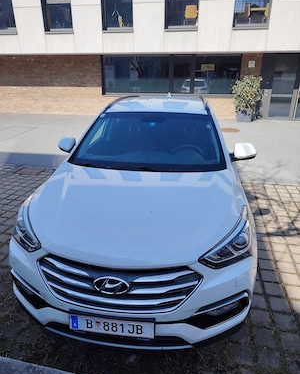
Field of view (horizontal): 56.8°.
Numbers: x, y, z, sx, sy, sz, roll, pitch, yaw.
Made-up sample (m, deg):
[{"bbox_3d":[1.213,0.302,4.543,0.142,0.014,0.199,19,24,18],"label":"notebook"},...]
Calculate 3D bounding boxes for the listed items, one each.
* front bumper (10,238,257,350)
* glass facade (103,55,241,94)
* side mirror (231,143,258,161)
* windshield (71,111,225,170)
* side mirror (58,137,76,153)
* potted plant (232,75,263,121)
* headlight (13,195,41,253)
[{"bbox_3d":[-0.194,0.725,1.915,1.850,0.620,0.560,3,21,7],"label":"front bumper"},{"bbox_3d":[0.822,-4.794,11.902,5.950,1.600,0.200,4,23,10],"label":"glass facade"},{"bbox_3d":[0.991,-0.368,2.925,0.250,0.180,0.150,3,21,7],"label":"side mirror"},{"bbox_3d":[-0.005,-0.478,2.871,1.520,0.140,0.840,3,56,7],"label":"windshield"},{"bbox_3d":[-0.930,-0.473,3.176,0.250,0.180,0.150,3,21,7],"label":"side mirror"},{"bbox_3d":[3.871,-3.531,11.123,1.050,1.740,0.980,4,23,10],"label":"potted plant"},{"bbox_3d":[-0.852,0.259,2.062,0.380,0.240,0.560,3,21,7],"label":"headlight"}]

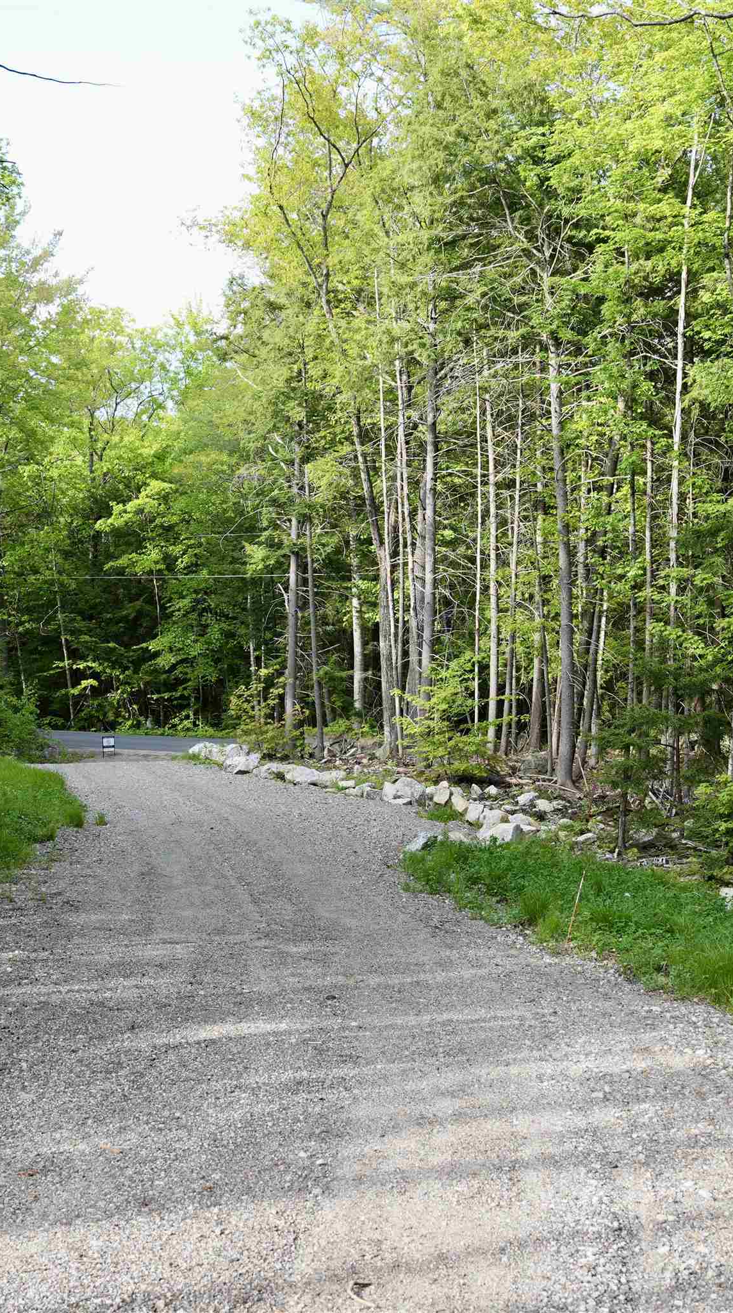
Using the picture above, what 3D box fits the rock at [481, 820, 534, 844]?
[{"bbox_3d":[1.354,1.704,16.400,0.510,0.250,0.400,0,0,2],"label":"rock"}]

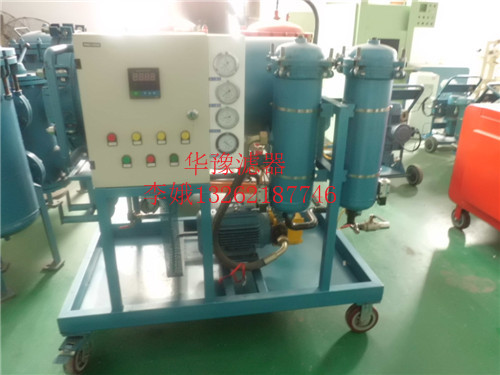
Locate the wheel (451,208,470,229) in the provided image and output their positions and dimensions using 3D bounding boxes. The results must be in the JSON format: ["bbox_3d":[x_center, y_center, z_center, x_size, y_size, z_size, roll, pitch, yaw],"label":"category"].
[{"bbox_3d":[1.598,0.234,2.848,0.052,0.157,0.156,-1,21,-5],"label":"wheel"}]

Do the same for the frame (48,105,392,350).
[{"bbox_3d":[-0.136,0.004,1.847,1.400,0.920,0.820,-3,22,-9],"label":"frame"}]

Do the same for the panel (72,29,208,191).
[{"bbox_3d":[-0.357,-0.277,1.355,0.406,0.506,0.200,-3,22,-9],"label":"panel"}]

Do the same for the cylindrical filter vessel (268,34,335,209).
[{"bbox_3d":[0.182,-0.218,1.473,0.235,0.690,0.235,1,22,0],"label":"cylindrical filter vessel"}]

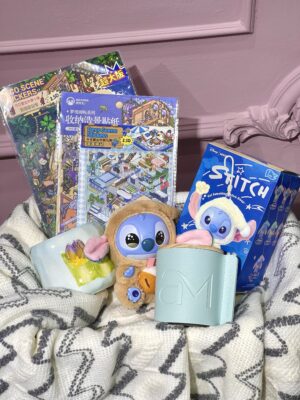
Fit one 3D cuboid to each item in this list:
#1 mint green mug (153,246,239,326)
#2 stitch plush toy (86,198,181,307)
[{"bbox_3d":[0.059,0.109,0.941,0.103,0.099,0.084,5,-8,-7],"label":"mint green mug"},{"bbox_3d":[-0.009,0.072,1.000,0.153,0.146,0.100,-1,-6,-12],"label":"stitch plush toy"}]

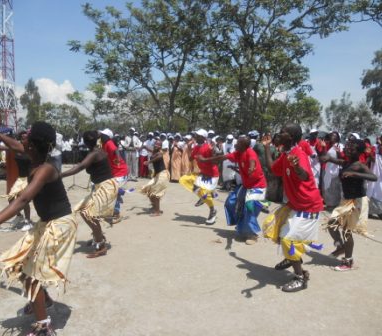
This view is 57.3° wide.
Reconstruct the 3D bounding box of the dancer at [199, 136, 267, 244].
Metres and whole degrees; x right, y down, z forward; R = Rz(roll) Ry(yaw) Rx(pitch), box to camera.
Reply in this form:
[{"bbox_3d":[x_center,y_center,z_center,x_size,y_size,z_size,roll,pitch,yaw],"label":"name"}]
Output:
[{"bbox_3d":[0.605,0.320,4.970,0.850,1.520,0.620,-1,7,-25],"label":"dancer"}]

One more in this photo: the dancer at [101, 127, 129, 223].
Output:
[{"bbox_3d":[-1.286,0.141,5.800,0.580,1.580,0.520,4,7,18],"label":"dancer"}]

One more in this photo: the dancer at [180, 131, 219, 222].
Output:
[{"bbox_3d":[0.129,0.154,6.019,0.600,1.625,0.500,-3,7,-30],"label":"dancer"}]

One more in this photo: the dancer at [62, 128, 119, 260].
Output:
[{"bbox_3d":[-1.256,0.319,4.280,0.680,1.540,0.500,4,7,21],"label":"dancer"}]

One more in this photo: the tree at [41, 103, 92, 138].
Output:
[{"bbox_3d":[-13.351,-4.717,37.713,5.438,4.639,4.894,0,6,0],"label":"tree"}]

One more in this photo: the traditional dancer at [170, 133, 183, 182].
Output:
[{"bbox_3d":[-0.457,-0.322,11.002,0.450,1.522,0.350,1,6,11],"label":"traditional dancer"}]

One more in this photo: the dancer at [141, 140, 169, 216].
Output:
[{"bbox_3d":[-0.670,0.204,6.599,0.520,1.405,0.470,-2,7,-22],"label":"dancer"}]

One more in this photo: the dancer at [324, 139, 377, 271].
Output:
[{"bbox_3d":[1.837,0.426,4.025,0.550,1.504,0.550,-5,8,-37],"label":"dancer"}]

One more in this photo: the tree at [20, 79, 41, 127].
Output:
[{"bbox_3d":[-20.671,-7.856,45.000,2.700,7.300,2.700,0,6,-11],"label":"tree"}]

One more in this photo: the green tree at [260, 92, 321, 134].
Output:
[{"bbox_3d":[7.635,-3.494,26.781,4.636,4.508,4.173,0,6,0],"label":"green tree"}]

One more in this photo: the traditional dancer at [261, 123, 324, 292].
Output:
[{"bbox_3d":[1.009,0.400,3.474,0.620,1.672,0.550,-3,7,-30],"label":"traditional dancer"}]

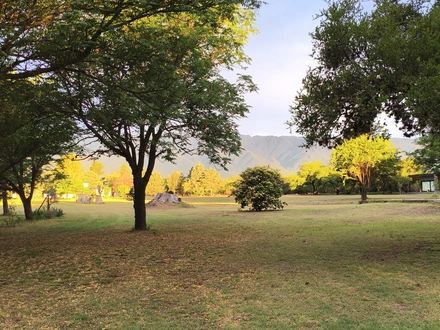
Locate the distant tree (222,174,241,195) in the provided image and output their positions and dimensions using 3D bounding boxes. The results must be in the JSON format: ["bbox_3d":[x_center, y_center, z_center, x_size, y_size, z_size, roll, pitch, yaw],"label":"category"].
[{"bbox_3d":[2.157,3.658,62.000,3.380,3.750,3.380,0,-4,0],"label":"distant tree"}]

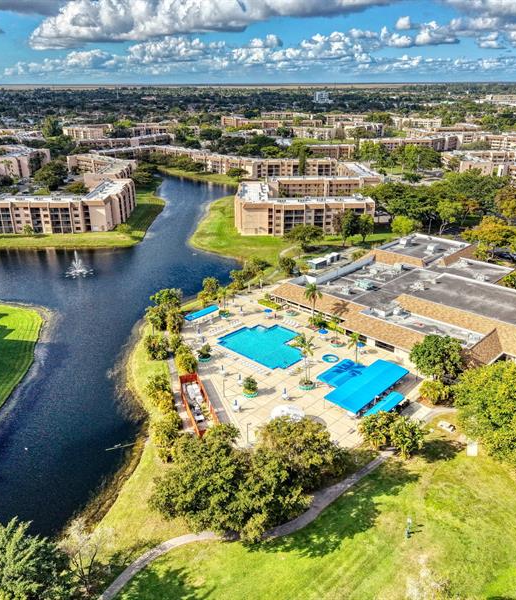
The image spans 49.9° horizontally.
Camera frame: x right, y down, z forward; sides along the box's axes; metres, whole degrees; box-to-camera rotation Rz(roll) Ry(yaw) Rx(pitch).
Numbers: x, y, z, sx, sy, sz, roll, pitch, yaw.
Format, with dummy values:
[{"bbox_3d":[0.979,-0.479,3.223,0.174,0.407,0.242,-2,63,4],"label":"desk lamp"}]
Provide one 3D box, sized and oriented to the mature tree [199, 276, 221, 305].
[{"bbox_3d":[-13.013,-2.606,149.391,5.600,7.600,5.600,0,21,0],"label":"mature tree"}]

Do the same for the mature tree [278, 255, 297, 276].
[{"bbox_3d":[8.594,-10.049,161.589,5.244,6.156,5.086,1,22,3],"label":"mature tree"}]

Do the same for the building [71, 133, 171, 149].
[{"bbox_3d":[-102.804,-122.812,442.062,82.530,11.700,38.100,-14,25,-30],"label":"building"}]

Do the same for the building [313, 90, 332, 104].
[{"bbox_3d":[164.892,-513.814,1411.356,46.590,30.800,30.000,2,22,5],"label":"building"}]

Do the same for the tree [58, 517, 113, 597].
[{"bbox_3d":[-19.544,29.589,63.494,5.850,10.560,5.670,0,22,0],"label":"tree"}]

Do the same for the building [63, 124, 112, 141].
[{"bbox_3d":[-180.886,-176.780,587.753,46.000,12.400,55.000,1,22,4],"label":"building"}]

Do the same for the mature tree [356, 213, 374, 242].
[{"bbox_3d":[39.967,-26.643,205.590,6.200,10.700,6.200,0,21,0],"label":"mature tree"}]

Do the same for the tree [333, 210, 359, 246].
[{"bbox_3d":[31.400,-25.710,199.735,9.230,12.970,8.950,0,22,0],"label":"tree"}]

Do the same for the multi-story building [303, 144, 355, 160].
[{"bbox_3d":[52.316,-106.603,405.633,35.850,12.200,12.090,1,22,2],"label":"multi-story building"}]

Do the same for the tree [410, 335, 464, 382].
[{"bbox_3d":[34.859,11.779,108.936,9.800,10.000,9.800,0,21,0],"label":"tree"}]

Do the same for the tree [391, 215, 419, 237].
[{"bbox_3d":[55.459,-28.234,211.745,9.610,8.620,9.330,0,22,0],"label":"tree"}]

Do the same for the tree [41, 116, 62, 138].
[{"bbox_3d":[-215.633,-180.385,579.234,22.973,19.599,22.284,-8,23,-18],"label":"tree"}]

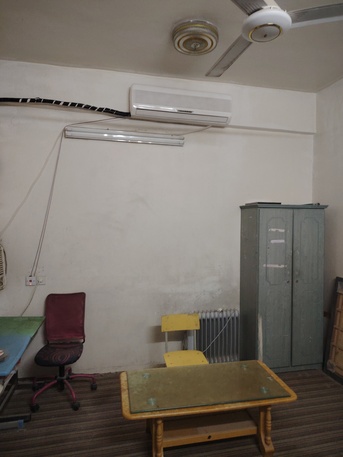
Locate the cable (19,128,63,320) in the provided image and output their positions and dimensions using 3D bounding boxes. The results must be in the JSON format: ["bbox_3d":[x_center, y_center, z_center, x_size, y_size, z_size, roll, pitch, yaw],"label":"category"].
[{"bbox_3d":[-1.290,-0.073,3.182,0.387,1.855,0.040,1,0,-12],"label":"cable"}]

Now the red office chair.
[{"bbox_3d":[-0.956,1.069,2.865,0.570,0.890,0.540,1,0,-12],"label":"red office chair"}]

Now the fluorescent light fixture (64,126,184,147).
[{"bbox_3d":[-0.471,-0.958,3.337,1.230,0.110,0.075,1,0,-12],"label":"fluorescent light fixture"}]

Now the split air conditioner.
[{"bbox_3d":[0.104,-1.260,3.345,1.040,0.324,0.215,1,0,-12],"label":"split air conditioner"}]

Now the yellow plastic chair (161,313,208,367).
[{"bbox_3d":[0.134,1.146,2.671,0.395,0.765,0.450,1,0,-12],"label":"yellow plastic chair"}]

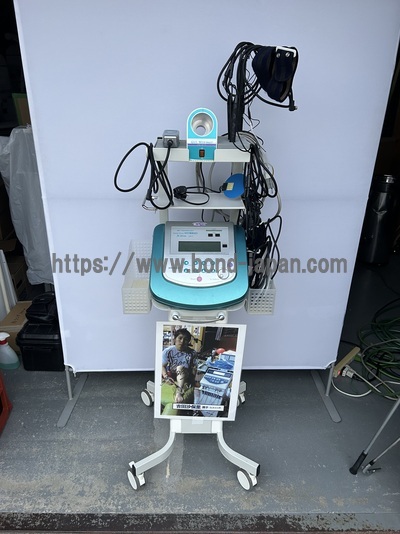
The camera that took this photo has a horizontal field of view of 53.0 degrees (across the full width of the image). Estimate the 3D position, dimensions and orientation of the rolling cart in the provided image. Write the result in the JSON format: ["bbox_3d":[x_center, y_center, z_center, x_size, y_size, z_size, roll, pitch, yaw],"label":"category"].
[{"bbox_3d":[-0.004,0.160,1.395,0.480,1.240,0.460,1,24,0],"label":"rolling cart"}]

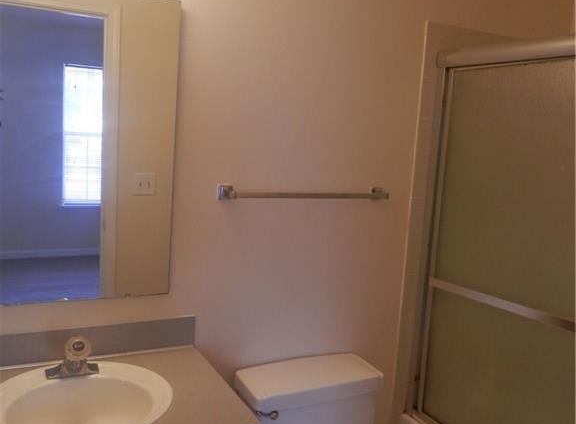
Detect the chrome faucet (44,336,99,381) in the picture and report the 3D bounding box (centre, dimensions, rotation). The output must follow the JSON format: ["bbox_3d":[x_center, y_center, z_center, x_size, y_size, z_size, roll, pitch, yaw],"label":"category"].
[{"bbox_3d":[-0.588,0.403,1.536,0.148,0.112,0.140,-1,8,-26],"label":"chrome faucet"}]

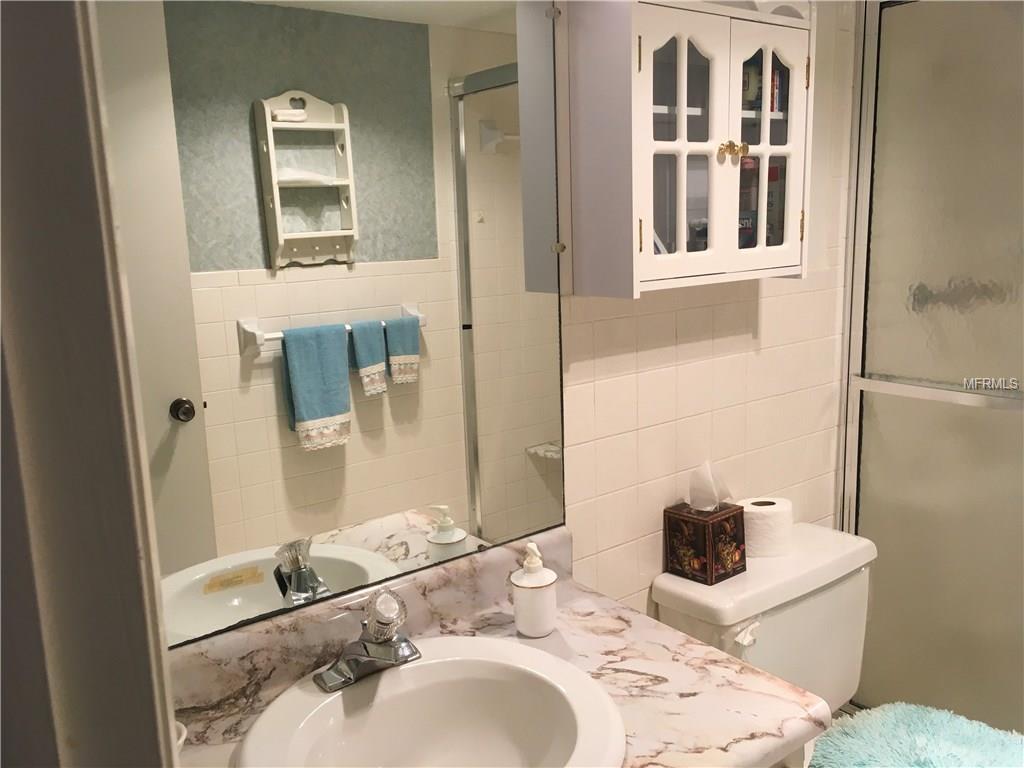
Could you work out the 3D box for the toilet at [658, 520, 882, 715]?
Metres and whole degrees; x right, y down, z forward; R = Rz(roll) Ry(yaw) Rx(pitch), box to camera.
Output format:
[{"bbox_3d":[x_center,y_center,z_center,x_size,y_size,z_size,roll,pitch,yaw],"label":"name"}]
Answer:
[{"bbox_3d":[0.686,0.754,1.609,0.515,0.740,0.690,-10,13,-36],"label":"toilet"}]

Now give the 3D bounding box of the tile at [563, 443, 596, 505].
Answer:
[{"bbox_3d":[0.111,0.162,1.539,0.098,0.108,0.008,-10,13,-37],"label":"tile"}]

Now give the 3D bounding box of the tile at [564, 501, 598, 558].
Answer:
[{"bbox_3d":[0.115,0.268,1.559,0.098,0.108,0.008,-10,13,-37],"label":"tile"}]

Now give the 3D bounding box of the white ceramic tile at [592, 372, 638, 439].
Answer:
[{"bbox_3d":[0.192,0.042,1.596,0.108,0.108,0.011,-10,13,-36],"label":"white ceramic tile"}]

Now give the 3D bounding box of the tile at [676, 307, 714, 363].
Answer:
[{"bbox_3d":[0.358,-0.097,1.695,0.108,0.108,0.008,-10,13,-37],"label":"tile"}]

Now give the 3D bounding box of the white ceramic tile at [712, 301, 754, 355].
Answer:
[{"bbox_3d":[0.444,-0.112,1.761,0.108,0.108,0.008,-10,13,-37],"label":"white ceramic tile"}]

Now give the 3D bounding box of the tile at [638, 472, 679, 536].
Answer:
[{"bbox_3d":[0.287,0.242,1.701,0.108,0.108,0.011,-10,13,-36],"label":"tile"}]

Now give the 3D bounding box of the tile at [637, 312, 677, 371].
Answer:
[{"bbox_3d":[0.272,-0.081,1.629,0.108,0.108,0.008,-10,13,-37],"label":"tile"}]

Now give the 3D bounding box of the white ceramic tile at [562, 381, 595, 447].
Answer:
[{"bbox_3d":[0.121,0.055,1.543,0.072,0.108,0.011,-10,13,-36],"label":"white ceramic tile"}]

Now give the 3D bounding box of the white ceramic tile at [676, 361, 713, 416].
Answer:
[{"bbox_3d":[0.366,0.011,1.725,0.108,0.108,0.011,-10,13,-36],"label":"white ceramic tile"}]

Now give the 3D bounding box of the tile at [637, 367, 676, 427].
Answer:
[{"bbox_3d":[0.279,0.027,1.661,0.108,0.108,0.011,-10,13,-36],"label":"tile"}]

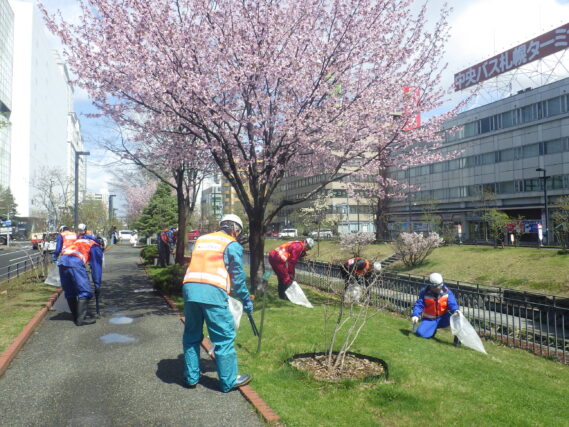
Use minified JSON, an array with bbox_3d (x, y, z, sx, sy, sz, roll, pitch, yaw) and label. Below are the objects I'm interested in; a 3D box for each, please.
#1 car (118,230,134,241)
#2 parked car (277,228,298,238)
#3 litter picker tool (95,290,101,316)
[{"bbox_3d":[-19.051,2.653,55.500,1.700,1.500,4.200,0,-2,-19],"label":"car"},{"bbox_3d":[0.687,3.467,79.000,3.900,1.620,1.650,0,-2,6],"label":"parked car"},{"bbox_3d":[-3.067,1.468,7.550,0.060,0.500,0.050,1,-2,-37],"label":"litter picker tool"}]

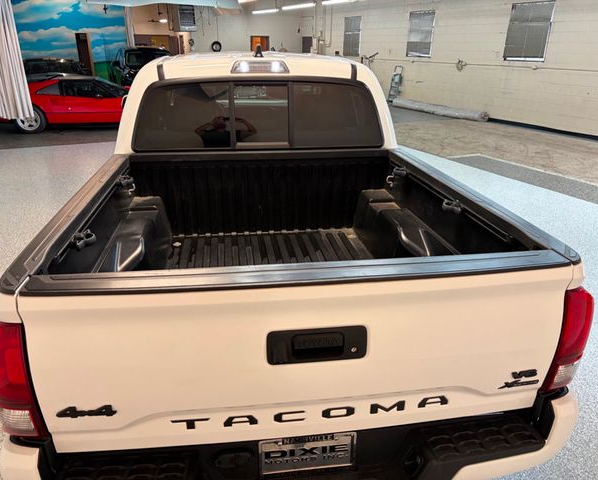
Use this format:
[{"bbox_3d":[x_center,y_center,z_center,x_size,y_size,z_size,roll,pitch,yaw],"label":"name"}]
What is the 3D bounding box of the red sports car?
[{"bbox_3d":[-5.006,-3.276,11.463,4.250,1.130,1.730,-6,23,-16],"label":"red sports car"}]

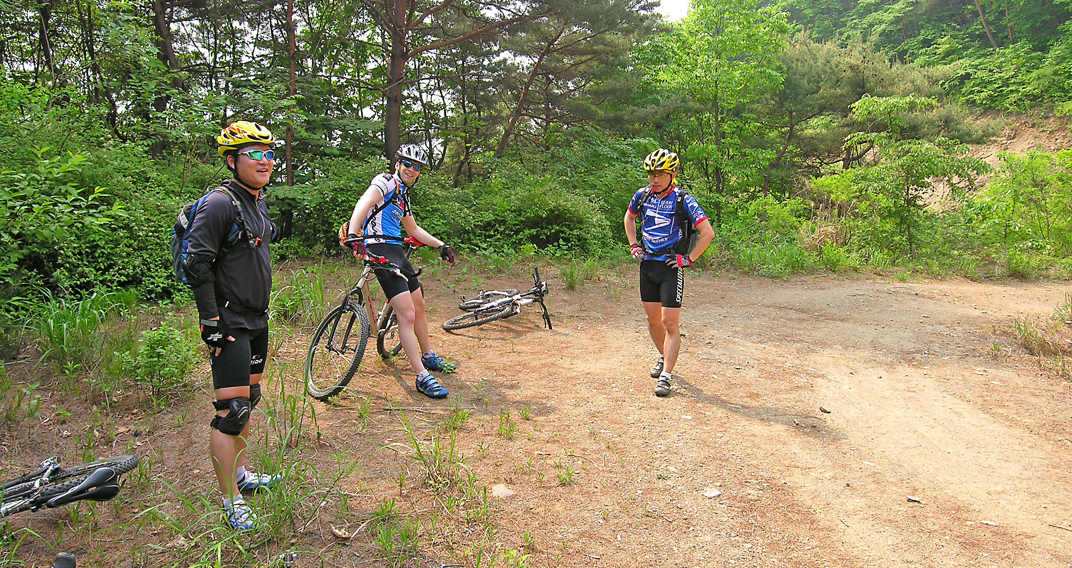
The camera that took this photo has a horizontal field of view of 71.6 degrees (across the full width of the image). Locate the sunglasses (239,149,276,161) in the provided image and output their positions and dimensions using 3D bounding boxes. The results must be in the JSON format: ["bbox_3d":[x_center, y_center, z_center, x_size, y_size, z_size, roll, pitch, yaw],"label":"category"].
[{"bbox_3d":[-1.210,-0.557,3.220,0.140,0.050,0.145,4,9,24],"label":"sunglasses"}]

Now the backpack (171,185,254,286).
[{"bbox_3d":[-1.404,-0.214,3.310,0.310,0.450,0.320,2,9,15],"label":"backpack"}]

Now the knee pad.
[{"bbox_3d":[-1.339,0.580,3.260,0.150,0.180,0.140,2,9,15],"label":"knee pad"}]

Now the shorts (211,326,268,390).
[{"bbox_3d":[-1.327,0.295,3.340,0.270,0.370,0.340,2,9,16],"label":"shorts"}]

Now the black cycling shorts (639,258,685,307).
[{"bbox_3d":[0.900,-0.015,5.310,0.330,0.370,0.260,5,9,29],"label":"black cycling shorts"}]

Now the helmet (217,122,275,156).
[{"bbox_3d":[-1.267,-0.633,3.250,0.280,0.160,0.210,4,9,24],"label":"helmet"}]

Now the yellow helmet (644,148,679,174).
[{"bbox_3d":[0.882,-0.865,5.220,0.210,0.165,0.280,6,22,36],"label":"yellow helmet"}]

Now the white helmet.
[{"bbox_3d":[-0.871,-0.903,5.240,0.210,0.160,0.280,5,11,-41],"label":"white helmet"}]

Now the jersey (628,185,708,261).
[{"bbox_3d":[0.927,-0.424,5.260,0.500,0.550,0.280,5,10,31],"label":"jersey"}]

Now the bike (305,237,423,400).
[{"bbox_3d":[-1.141,0.190,5.286,0.600,1.000,1.700,19,12,9],"label":"bike"}]

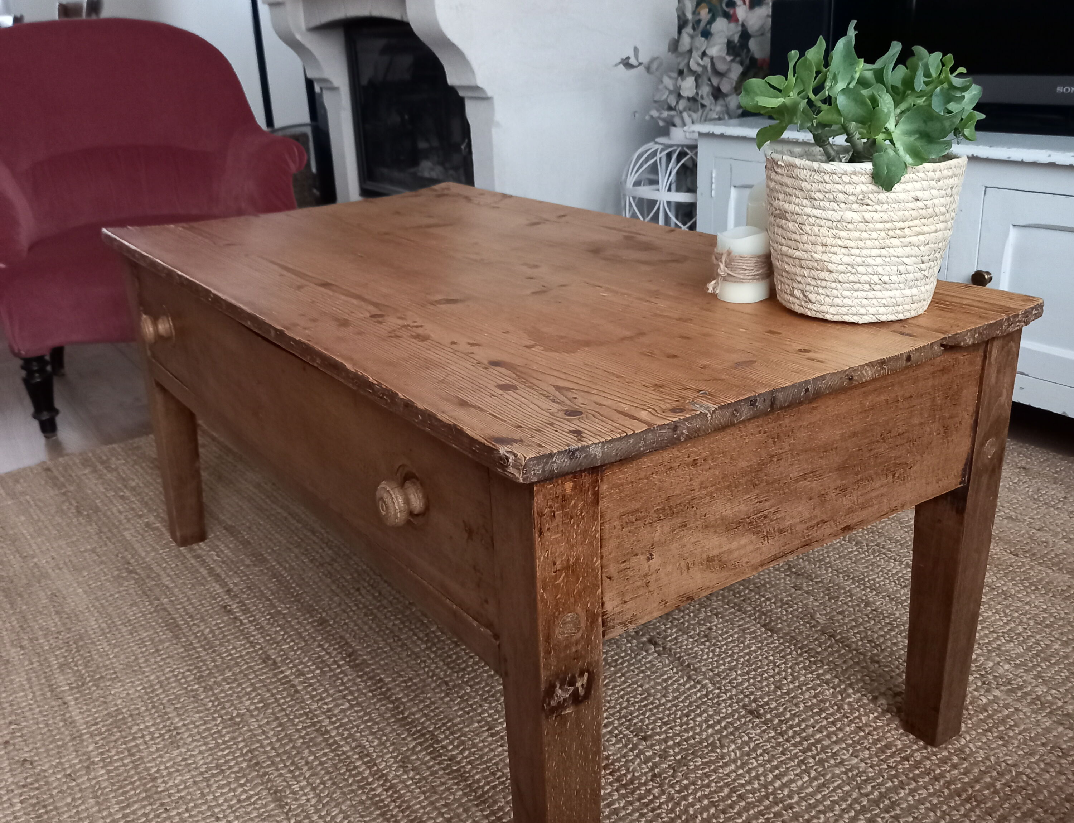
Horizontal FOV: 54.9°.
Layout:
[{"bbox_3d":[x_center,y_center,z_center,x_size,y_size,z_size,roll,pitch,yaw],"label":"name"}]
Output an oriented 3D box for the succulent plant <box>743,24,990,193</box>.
[{"bbox_3d":[0.288,-0.278,0.917,0.200,0.145,0.210,-16,24,-32],"label":"succulent plant"}]

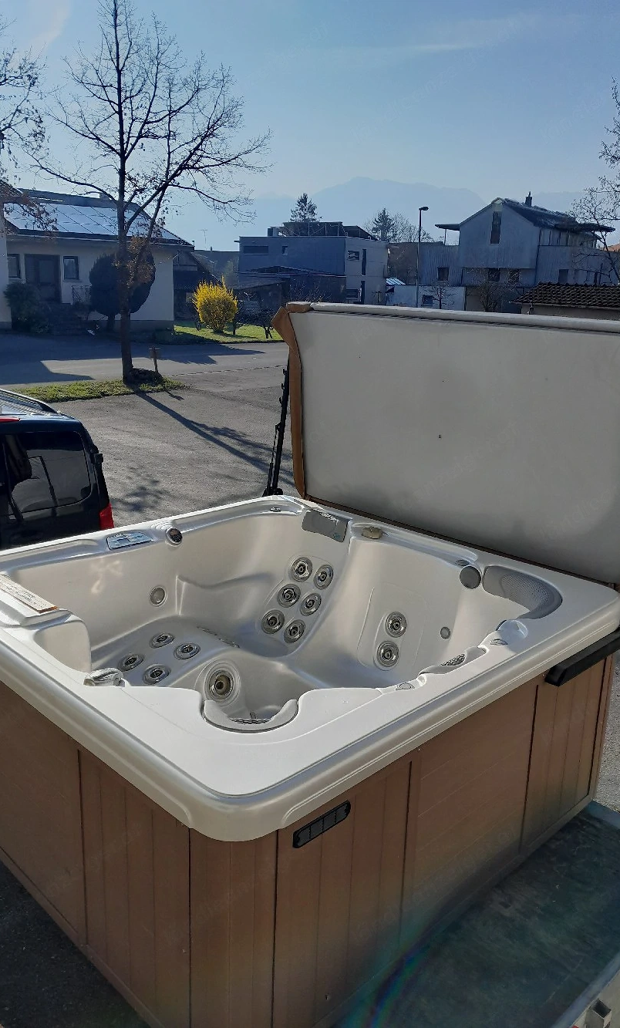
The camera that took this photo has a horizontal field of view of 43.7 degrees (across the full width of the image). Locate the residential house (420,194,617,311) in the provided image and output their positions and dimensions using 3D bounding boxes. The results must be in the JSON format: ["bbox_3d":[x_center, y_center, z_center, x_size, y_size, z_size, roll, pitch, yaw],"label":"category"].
[{"bbox_3d":[20.207,-24.744,74.000,11.500,10.600,13.500,15,20,41],"label":"residential house"}]

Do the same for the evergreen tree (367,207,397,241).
[{"bbox_3d":[8.661,-30.284,92.000,4.600,12.600,4.600,2,15,0],"label":"evergreen tree"}]

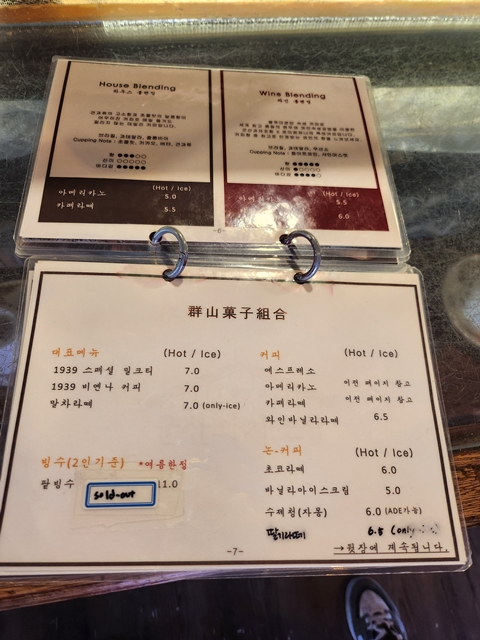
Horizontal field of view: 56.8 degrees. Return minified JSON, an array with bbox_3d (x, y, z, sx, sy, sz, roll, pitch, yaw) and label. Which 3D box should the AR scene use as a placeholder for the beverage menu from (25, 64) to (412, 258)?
[{"bbox_3d":[-0.013,-0.104,0.275,0.215,0.010,0.145,1,66,-5],"label":"beverage menu"}]

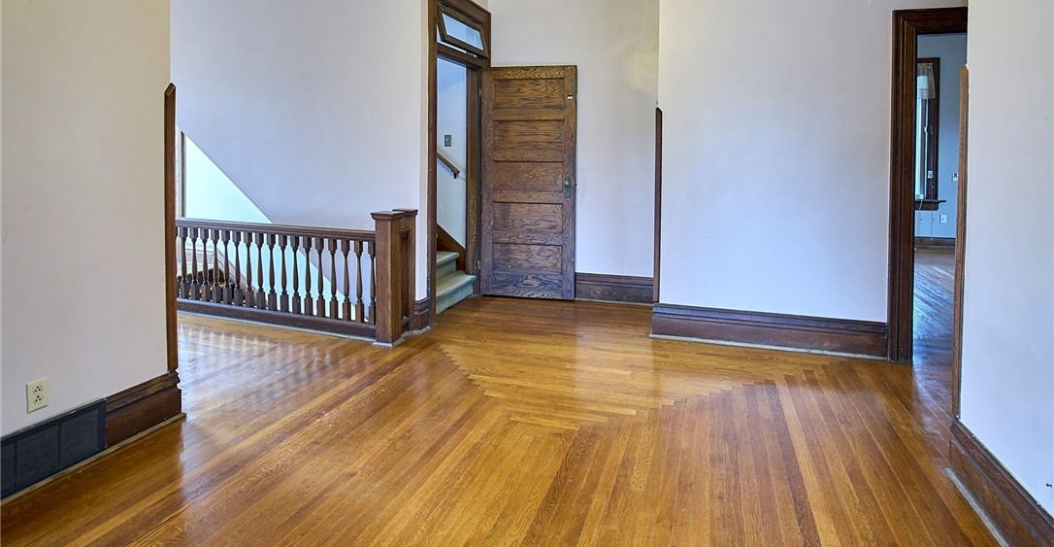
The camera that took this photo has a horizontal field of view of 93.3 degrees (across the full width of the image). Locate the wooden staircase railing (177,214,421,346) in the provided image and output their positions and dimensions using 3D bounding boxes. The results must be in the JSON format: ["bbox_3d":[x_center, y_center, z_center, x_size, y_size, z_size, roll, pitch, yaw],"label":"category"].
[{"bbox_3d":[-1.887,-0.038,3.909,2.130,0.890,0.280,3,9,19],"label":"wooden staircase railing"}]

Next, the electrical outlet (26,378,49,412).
[{"bbox_3d":[-1.934,0.483,1.965,0.011,0.117,0.072,3,9,18],"label":"electrical outlet"}]

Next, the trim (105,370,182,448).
[{"bbox_3d":[-1.798,0.625,2.332,0.038,0.226,0.325,3,9,18],"label":"trim"}]

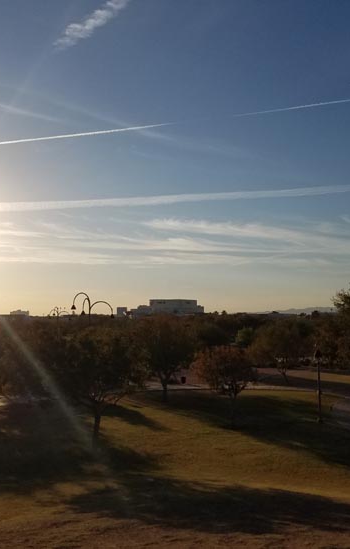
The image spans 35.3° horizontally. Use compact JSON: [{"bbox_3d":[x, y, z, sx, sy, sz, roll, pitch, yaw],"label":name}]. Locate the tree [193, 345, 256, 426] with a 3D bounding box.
[{"bbox_3d":[3.331,7.470,37.000,4.172,5.536,4.172,0,-5,0],"label":"tree"}]

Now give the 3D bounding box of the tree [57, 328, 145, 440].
[{"bbox_3d":[-4.404,6.443,32.500,5.320,6.760,5.202,0,-5,0],"label":"tree"}]

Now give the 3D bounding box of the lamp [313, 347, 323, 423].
[{"bbox_3d":[9.527,7.319,36.500,0.500,5.028,0.500,0,-5,0],"label":"lamp"}]

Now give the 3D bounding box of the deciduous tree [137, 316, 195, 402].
[{"bbox_3d":[-0.819,8.194,53.000,5.591,8.316,5.591,0,-5,0],"label":"deciduous tree"}]

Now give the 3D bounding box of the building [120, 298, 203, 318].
[{"bbox_3d":[-13.808,38.900,558.856,84.031,29.000,45.000,0,-5,0],"label":"building"}]

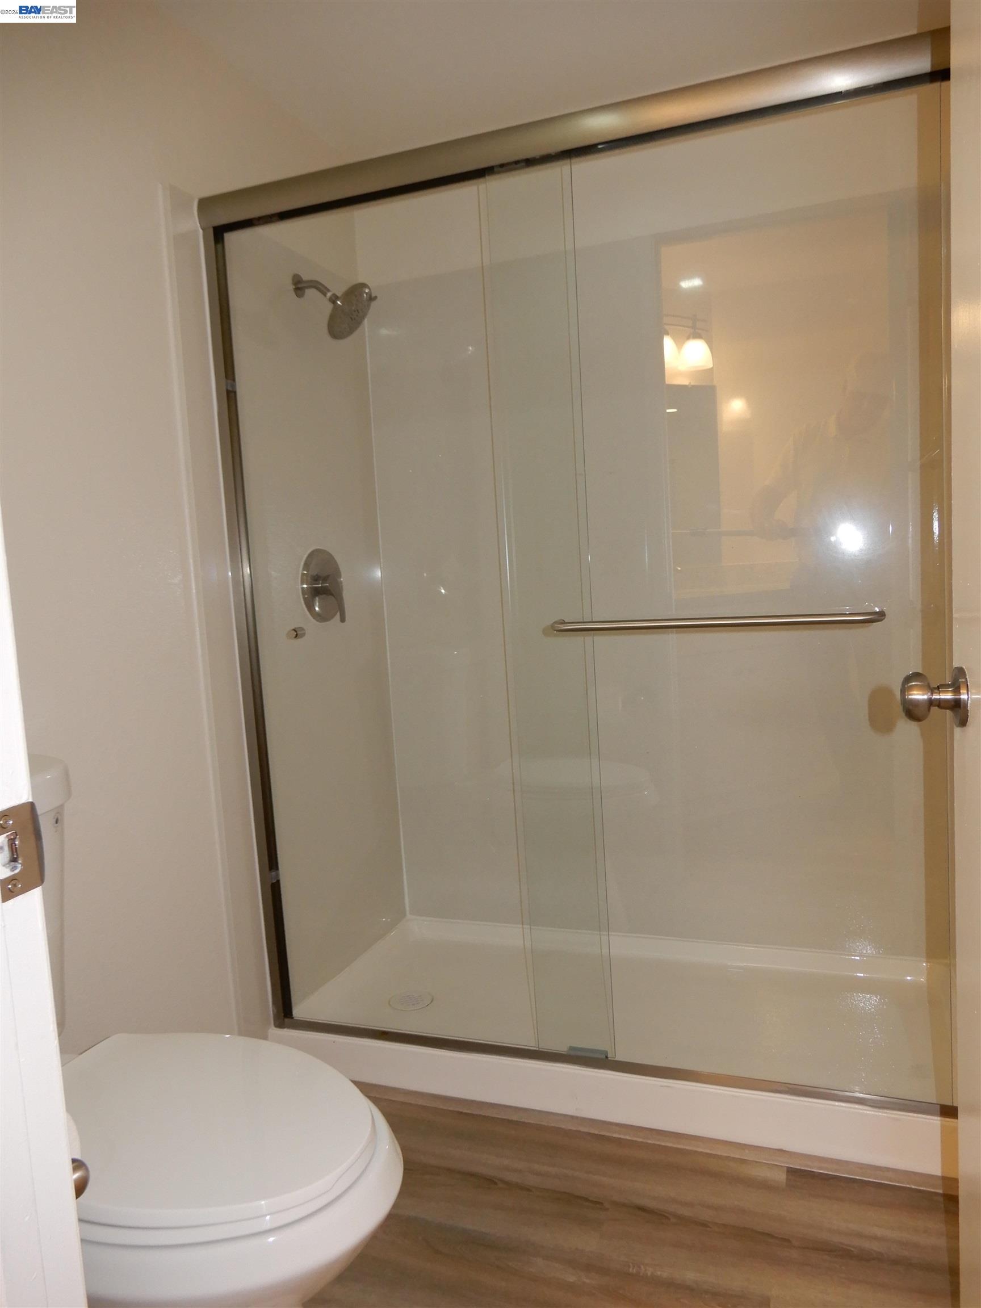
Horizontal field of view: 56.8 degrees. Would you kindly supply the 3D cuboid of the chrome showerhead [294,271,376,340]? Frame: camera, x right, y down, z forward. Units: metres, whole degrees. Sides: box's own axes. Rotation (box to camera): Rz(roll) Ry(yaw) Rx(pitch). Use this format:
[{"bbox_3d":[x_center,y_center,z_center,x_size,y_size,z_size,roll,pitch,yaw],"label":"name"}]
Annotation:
[{"bbox_3d":[-0.369,-0.832,2.159,0.194,0.168,0.150,-1,6,20],"label":"chrome showerhead"}]

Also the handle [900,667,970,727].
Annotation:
[{"bbox_3d":[0.482,0.048,0.991,0.062,0.066,0.066,-1,6,20],"label":"handle"}]

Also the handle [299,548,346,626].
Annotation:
[{"bbox_3d":[-0.393,-0.169,2.246,0.066,0.181,0.181,-1,6,20],"label":"handle"}]

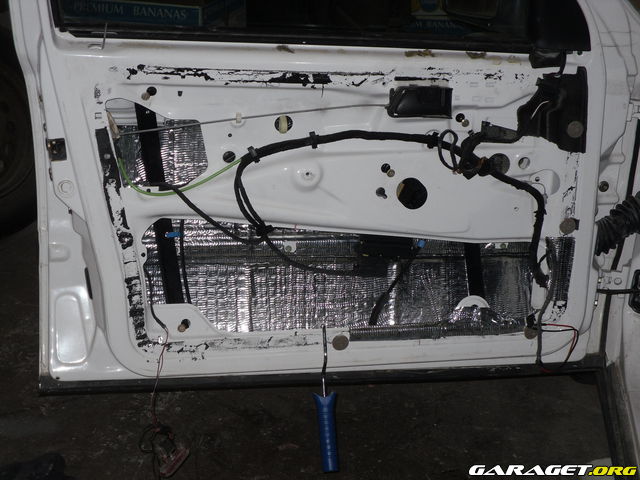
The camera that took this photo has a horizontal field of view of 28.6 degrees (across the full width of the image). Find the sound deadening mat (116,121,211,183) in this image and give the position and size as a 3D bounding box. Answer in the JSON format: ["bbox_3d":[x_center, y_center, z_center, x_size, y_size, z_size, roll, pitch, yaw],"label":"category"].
[{"bbox_3d":[-0.272,-0.151,2.174,0.158,0.119,0.030,-1,26,-8],"label":"sound deadening mat"}]

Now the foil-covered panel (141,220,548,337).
[{"bbox_3d":[0.053,0.073,2.320,0.761,0.242,0.080,-1,26,-8],"label":"foil-covered panel"}]

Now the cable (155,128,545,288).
[{"bbox_3d":[0.059,-0.051,2.203,0.691,0.308,0.080,-1,26,-8],"label":"cable"}]

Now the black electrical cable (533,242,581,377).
[{"bbox_3d":[0.438,0.130,2.331,0.092,0.272,0.050,-1,26,-8],"label":"black electrical cable"}]

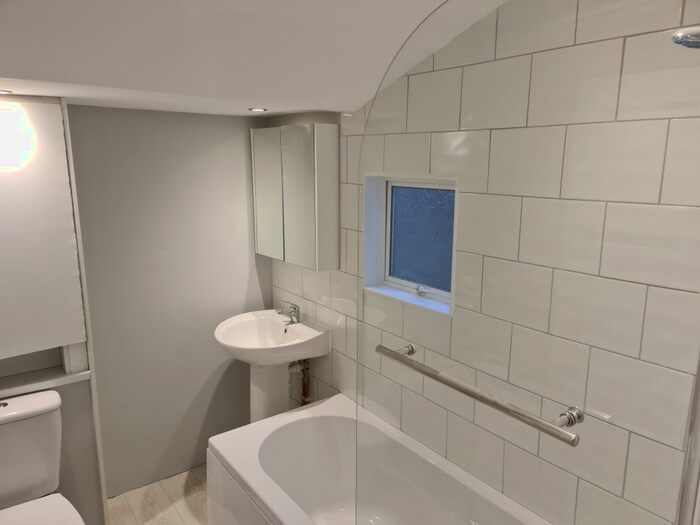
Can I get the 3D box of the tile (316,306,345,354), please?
[{"bbox_3d":[-0.090,0.323,2.475,0.010,0.199,0.253,-8,14,-36],"label":"tile"}]

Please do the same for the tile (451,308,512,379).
[{"bbox_3d":[0.445,0.271,1.729,0.010,0.199,0.253,-8,14,-36],"label":"tile"}]

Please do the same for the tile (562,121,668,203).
[{"bbox_3d":[0.667,-0.256,1.291,0.010,0.197,0.249,-8,14,-36],"label":"tile"}]

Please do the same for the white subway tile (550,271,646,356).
[{"bbox_3d":[0.666,0.134,1.370,0.010,0.197,0.249,-8,14,-36],"label":"white subway tile"}]

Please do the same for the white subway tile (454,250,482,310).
[{"bbox_3d":[0.405,0.064,1.714,0.010,0.197,0.116,-8,14,-36],"label":"white subway tile"}]

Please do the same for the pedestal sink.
[{"bbox_3d":[-0.419,0.736,2.542,0.495,0.857,0.560,-8,14,-36],"label":"pedestal sink"}]

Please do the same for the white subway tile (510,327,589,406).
[{"bbox_3d":[0.591,0.309,1.507,0.010,0.197,0.249,-8,14,-36],"label":"white subway tile"}]

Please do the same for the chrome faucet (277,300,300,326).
[{"bbox_3d":[-0.306,0.249,2.509,0.125,0.128,0.050,-8,14,-36],"label":"chrome faucet"}]

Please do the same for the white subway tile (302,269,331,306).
[{"bbox_3d":[-0.161,0.106,2.497,0.010,0.197,0.249,-8,14,-36],"label":"white subway tile"}]

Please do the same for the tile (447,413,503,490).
[{"bbox_3d":[0.445,0.664,1.804,0.010,0.199,0.253,-8,14,-36],"label":"tile"}]

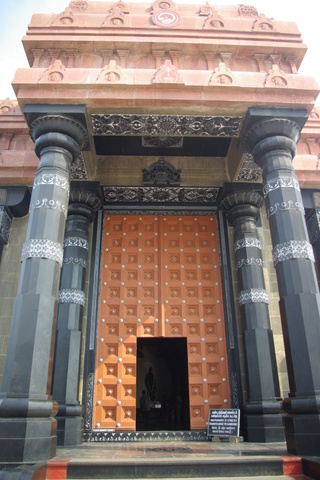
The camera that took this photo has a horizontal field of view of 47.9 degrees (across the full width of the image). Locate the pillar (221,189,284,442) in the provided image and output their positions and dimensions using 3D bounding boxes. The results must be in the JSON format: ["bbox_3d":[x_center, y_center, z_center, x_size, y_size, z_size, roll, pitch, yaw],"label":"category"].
[{"bbox_3d":[2.119,1.401,8.121,1.050,5.653,1.050,0,-24,-2],"label":"pillar"}]

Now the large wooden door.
[{"bbox_3d":[0.036,1.675,8.583,2.961,5.124,0.147,0,-24,-2],"label":"large wooden door"}]

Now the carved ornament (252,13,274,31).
[{"bbox_3d":[2.185,-4.593,7.628,0.500,0.550,0.200,0,-24,-2],"label":"carved ornament"}]

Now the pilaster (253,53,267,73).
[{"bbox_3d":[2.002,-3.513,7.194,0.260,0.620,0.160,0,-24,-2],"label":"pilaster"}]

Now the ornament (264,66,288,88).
[{"bbox_3d":[2.185,-3.029,6.761,0.470,0.580,0.200,0,-24,-2],"label":"ornament"}]

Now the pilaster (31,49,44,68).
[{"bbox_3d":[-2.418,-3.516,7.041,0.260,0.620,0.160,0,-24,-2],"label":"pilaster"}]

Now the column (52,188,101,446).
[{"bbox_3d":[-1.999,1.383,7.971,1.050,5.653,1.050,0,-24,-2],"label":"column"}]

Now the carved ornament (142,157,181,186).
[{"bbox_3d":[0.026,-1.773,9.470,1.011,0.948,0.210,0,-24,-2],"label":"carved ornament"}]

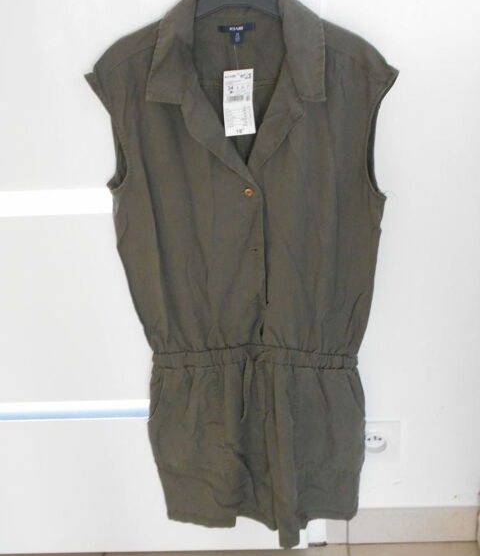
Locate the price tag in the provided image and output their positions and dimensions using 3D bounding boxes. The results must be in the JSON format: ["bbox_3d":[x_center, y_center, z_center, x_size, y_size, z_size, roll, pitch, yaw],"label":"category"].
[{"bbox_3d":[-0.001,-0.221,1.026,0.037,0.081,0.004,-2,26,3],"label":"price tag"}]

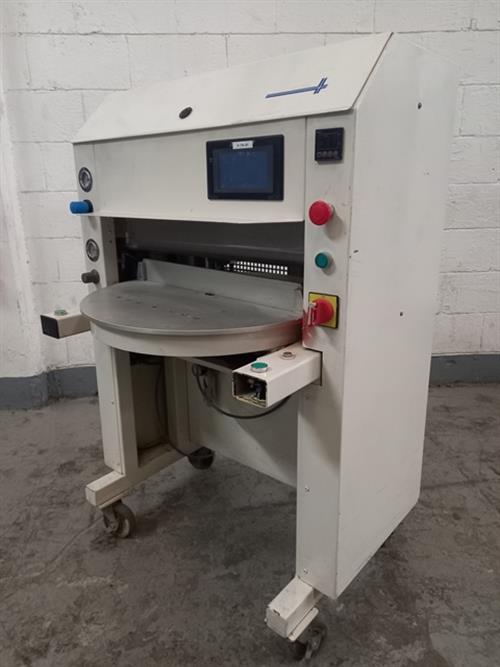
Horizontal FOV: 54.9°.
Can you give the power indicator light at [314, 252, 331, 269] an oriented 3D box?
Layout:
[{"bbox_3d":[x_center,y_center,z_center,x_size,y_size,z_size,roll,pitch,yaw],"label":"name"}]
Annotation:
[{"bbox_3d":[0.128,-0.129,0.862,0.027,0.028,0.014,12,21,37],"label":"power indicator light"}]

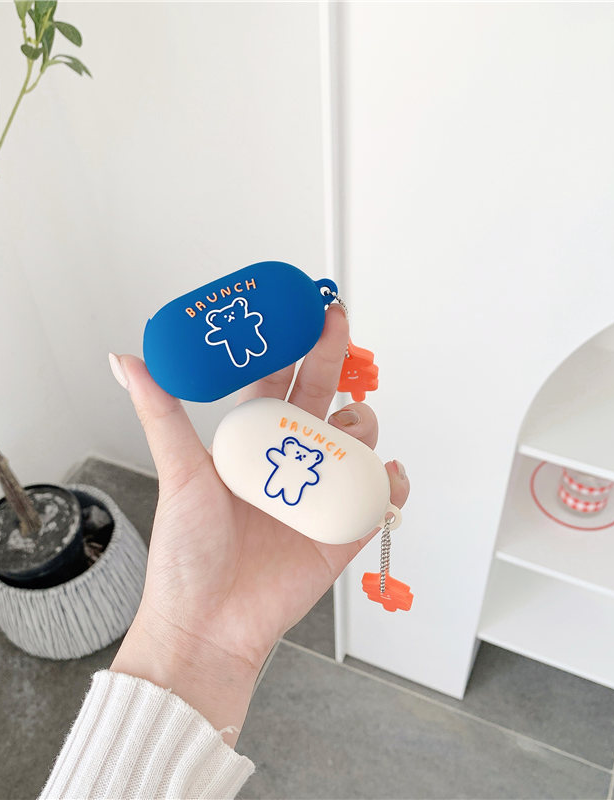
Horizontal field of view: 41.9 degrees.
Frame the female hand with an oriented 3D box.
[{"bbox_3d":[-0.032,0.043,0.330,0.130,0.075,0.180,20,84,-4],"label":"female hand"}]

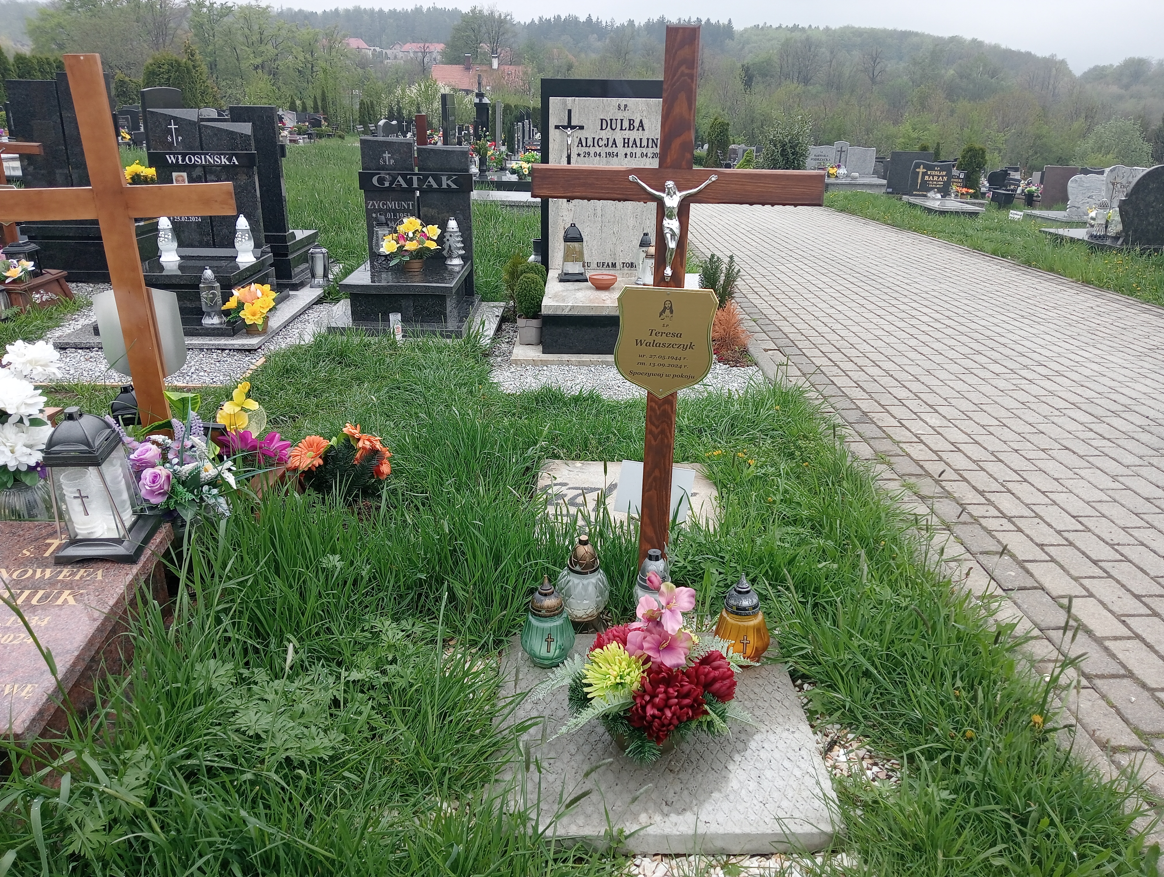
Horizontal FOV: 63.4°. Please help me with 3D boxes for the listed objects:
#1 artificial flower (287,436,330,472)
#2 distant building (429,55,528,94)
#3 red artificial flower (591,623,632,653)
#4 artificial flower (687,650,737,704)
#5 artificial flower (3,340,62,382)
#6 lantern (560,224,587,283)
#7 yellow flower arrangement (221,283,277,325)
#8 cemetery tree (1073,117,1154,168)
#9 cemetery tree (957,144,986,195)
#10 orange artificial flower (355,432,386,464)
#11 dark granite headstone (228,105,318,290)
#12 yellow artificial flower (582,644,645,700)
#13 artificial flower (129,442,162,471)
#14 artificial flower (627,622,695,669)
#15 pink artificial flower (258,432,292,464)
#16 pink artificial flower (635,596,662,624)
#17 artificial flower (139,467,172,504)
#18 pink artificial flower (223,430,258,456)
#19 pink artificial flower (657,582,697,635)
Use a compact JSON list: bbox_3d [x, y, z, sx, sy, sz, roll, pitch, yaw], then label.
[{"bbox_3d":[-0.745,0.041,2.568,0.108,0.089,0.055,-1,21,-5],"label":"artificial flower"},{"bbox_3d":[-13.235,-45.824,122.000,12.800,7.000,9.000,1,18,0],"label":"distant building"},{"bbox_3d":[0.056,0.343,1.600,0.090,0.066,0.080,4,18,10],"label":"red artificial flower"},{"bbox_3d":[0.213,0.392,1.551,0.075,0.075,0.075,-13,25,-32],"label":"artificial flower"},{"bbox_3d":[-1.183,-0.167,2.030,0.120,0.081,0.110,-3,21,-9],"label":"artificial flower"},{"bbox_3d":[-0.051,-1.039,5.270,0.165,0.300,0.165,1,18,0],"label":"lantern"},{"bbox_3d":[-1.782,-0.713,5.050,0.290,0.245,0.250,-2,18,-8],"label":"yellow flower arrangement"},{"bbox_3d":[22.546,-12.478,40.000,3.200,2.500,3.000,1,18,0],"label":"cemetery tree"},{"bbox_3d":[6.965,-4.812,16.857,0.484,0.908,0.550,1,21,0],"label":"cemetery tree"},{"bbox_3d":[-0.592,0.027,2.636,0.083,0.078,0.065,-11,24,-28],"label":"orange artificial flower"},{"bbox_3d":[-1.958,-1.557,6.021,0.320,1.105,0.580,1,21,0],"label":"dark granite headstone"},{"bbox_3d":[0.051,0.376,1.520,0.100,0.078,0.072,4,18,11],"label":"yellow artificial flower"},{"bbox_3d":[-0.966,0.040,2.087,0.069,0.060,0.060,6,22,14],"label":"artificial flower"},{"bbox_3d":[0.129,0.338,1.540,0.106,0.072,0.070,0,18,-3],"label":"artificial flower"},{"bbox_3d":[-0.813,0.023,2.490,0.090,0.078,0.075,-2,18,-8],"label":"pink artificial flower"},{"bbox_3d":[0.108,0.276,1.529,0.041,0.043,0.040,10,23,23],"label":"pink artificial flower"},{"bbox_3d":[-0.930,0.102,2.057,0.068,0.075,0.060,-3,21,-9],"label":"artificial flower"},{"bbox_3d":[-0.912,0.013,2.520,0.095,0.068,0.080,-1,18,-5],"label":"pink artificial flower"},{"bbox_3d":[0.152,0.271,1.505,0.059,0.079,0.050,-3,21,-9],"label":"pink artificial flower"}]

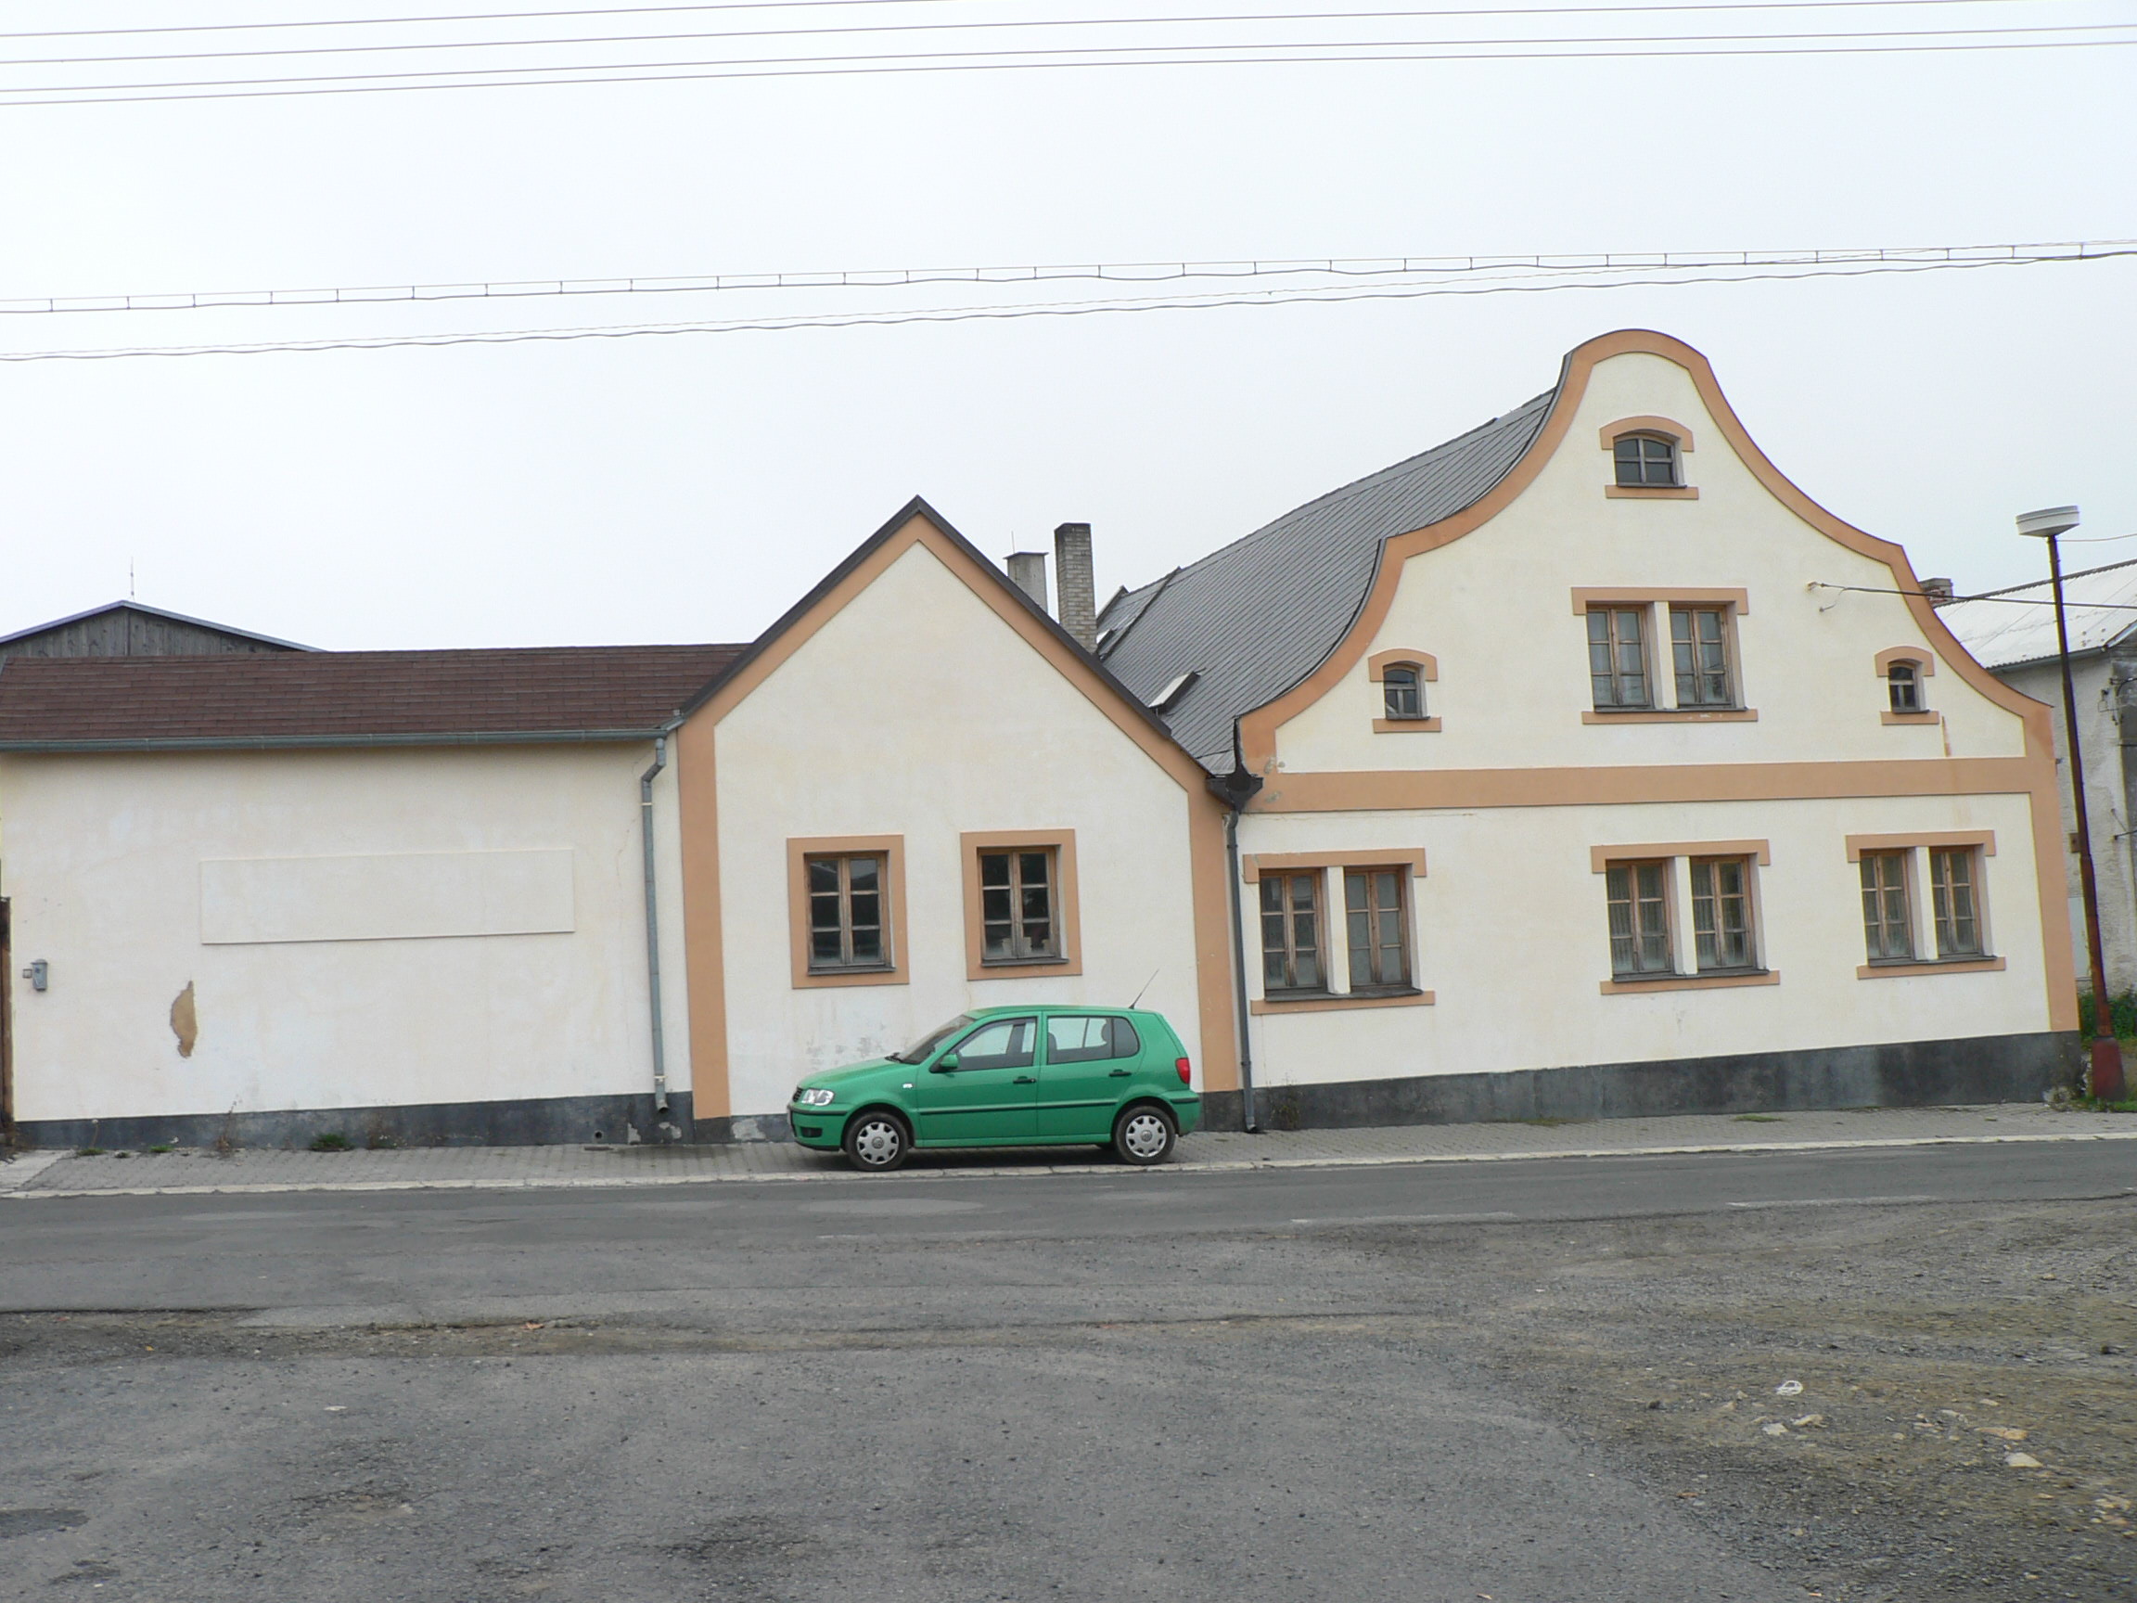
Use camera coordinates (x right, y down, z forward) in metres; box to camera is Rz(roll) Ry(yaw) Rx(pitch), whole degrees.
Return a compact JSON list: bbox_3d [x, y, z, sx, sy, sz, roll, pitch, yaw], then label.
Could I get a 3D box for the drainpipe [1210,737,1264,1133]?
[{"bbox_3d":[1.968,1.485,24.476,0.500,4.465,0.280,-1,-6,-15],"label":"drainpipe"}]

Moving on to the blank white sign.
[{"bbox_3d":[-6.967,0.985,22.262,3.670,0.868,0.050,-1,-6,-15],"label":"blank white sign"}]

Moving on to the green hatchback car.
[{"bbox_3d":[-0.704,2.609,19.887,3.743,1.418,1.650,1,-6,-12],"label":"green hatchback car"}]

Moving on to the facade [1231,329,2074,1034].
[{"bbox_3d":[7.219,-1.207,26.501,11.073,9.314,0.400,-1,-6,-15],"label":"facade"}]

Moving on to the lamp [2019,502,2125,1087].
[{"bbox_3d":[13.183,-0.019,28.235,0.780,7.814,0.760,-1,-6,-15],"label":"lamp"}]

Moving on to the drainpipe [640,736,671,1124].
[{"bbox_3d":[-4.321,1.298,22.835,0.284,4.026,0.200,-1,-6,-15],"label":"drainpipe"}]

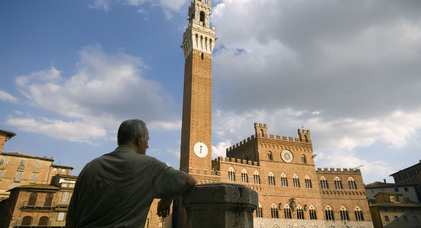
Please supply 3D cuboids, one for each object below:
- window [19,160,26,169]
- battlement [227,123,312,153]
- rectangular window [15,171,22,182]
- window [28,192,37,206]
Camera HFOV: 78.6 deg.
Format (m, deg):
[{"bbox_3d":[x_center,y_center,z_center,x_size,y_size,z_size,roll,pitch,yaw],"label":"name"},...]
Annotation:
[{"bbox_3d":[-52.094,14.150,71.505,1.072,2.330,0.300,18,-28,-36],"label":"window"},{"bbox_3d":[22.533,11.842,102.552,23.600,5.700,24.300,9,-24,-20],"label":"battlement"},{"bbox_3d":[-51.931,17.154,69.737,1.070,2.668,0.300,18,-28,-36],"label":"rectangular window"},{"bbox_3d":[-34.542,16.714,50.087,1.170,2.385,0.300,7,-24,-16],"label":"window"}]

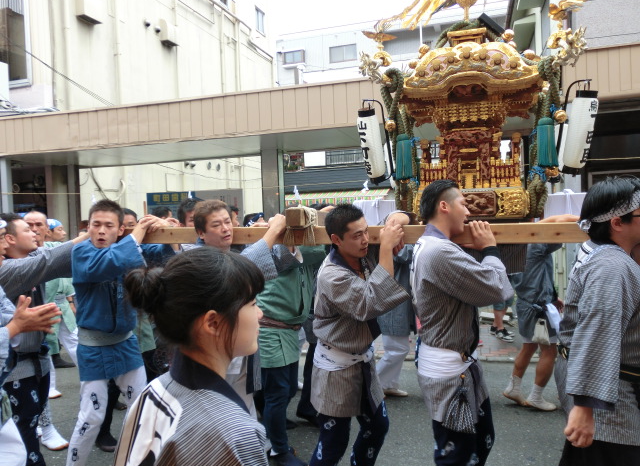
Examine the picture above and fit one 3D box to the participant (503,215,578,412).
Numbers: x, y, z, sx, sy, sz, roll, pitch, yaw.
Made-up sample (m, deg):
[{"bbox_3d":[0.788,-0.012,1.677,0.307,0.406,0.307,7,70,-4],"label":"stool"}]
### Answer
[{"bbox_3d":[1.760,0.565,4.060,0.660,1.620,0.550,-2,2,18],"label":"participant"}]

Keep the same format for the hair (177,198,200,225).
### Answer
[{"bbox_3d":[-0.815,-0.137,3.260,0.210,0.200,0.180,-1,2,42],"label":"hair"}]

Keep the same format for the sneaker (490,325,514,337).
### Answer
[{"bbox_3d":[2.180,1.172,6.180,0.290,0.110,0.105,-1,2,29],"label":"sneaker"}]

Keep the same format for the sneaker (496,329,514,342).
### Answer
[{"bbox_3d":[2.140,1.185,5.990,0.105,0.110,0.285,-4,2,-44],"label":"sneaker"}]

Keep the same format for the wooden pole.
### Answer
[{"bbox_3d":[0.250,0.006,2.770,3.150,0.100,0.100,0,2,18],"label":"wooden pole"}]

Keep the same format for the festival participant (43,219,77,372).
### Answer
[{"bbox_3d":[-2.370,0.695,4.850,0.520,1.640,0.500,-1,2,20],"label":"festival participant"}]

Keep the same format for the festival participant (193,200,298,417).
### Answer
[{"bbox_3d":[-0.430,0.665,2.800,0.550,1.660,0.580,-1,2,34],"label":"festival participant"}]

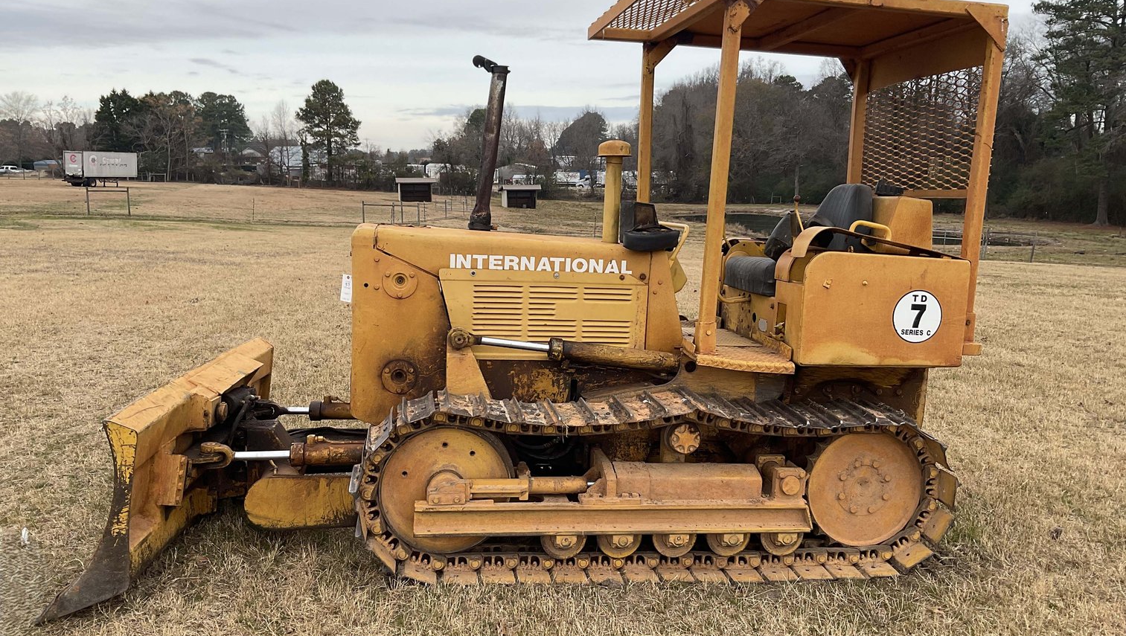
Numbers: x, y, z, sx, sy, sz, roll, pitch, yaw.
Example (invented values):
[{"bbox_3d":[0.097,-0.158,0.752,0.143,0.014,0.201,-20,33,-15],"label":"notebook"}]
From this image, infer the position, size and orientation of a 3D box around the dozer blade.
[{"bbox_3d":[-1.765,0.618,4.513,0.430,0.790,2.000,2,8,-2],"label":"dozer blade"}]

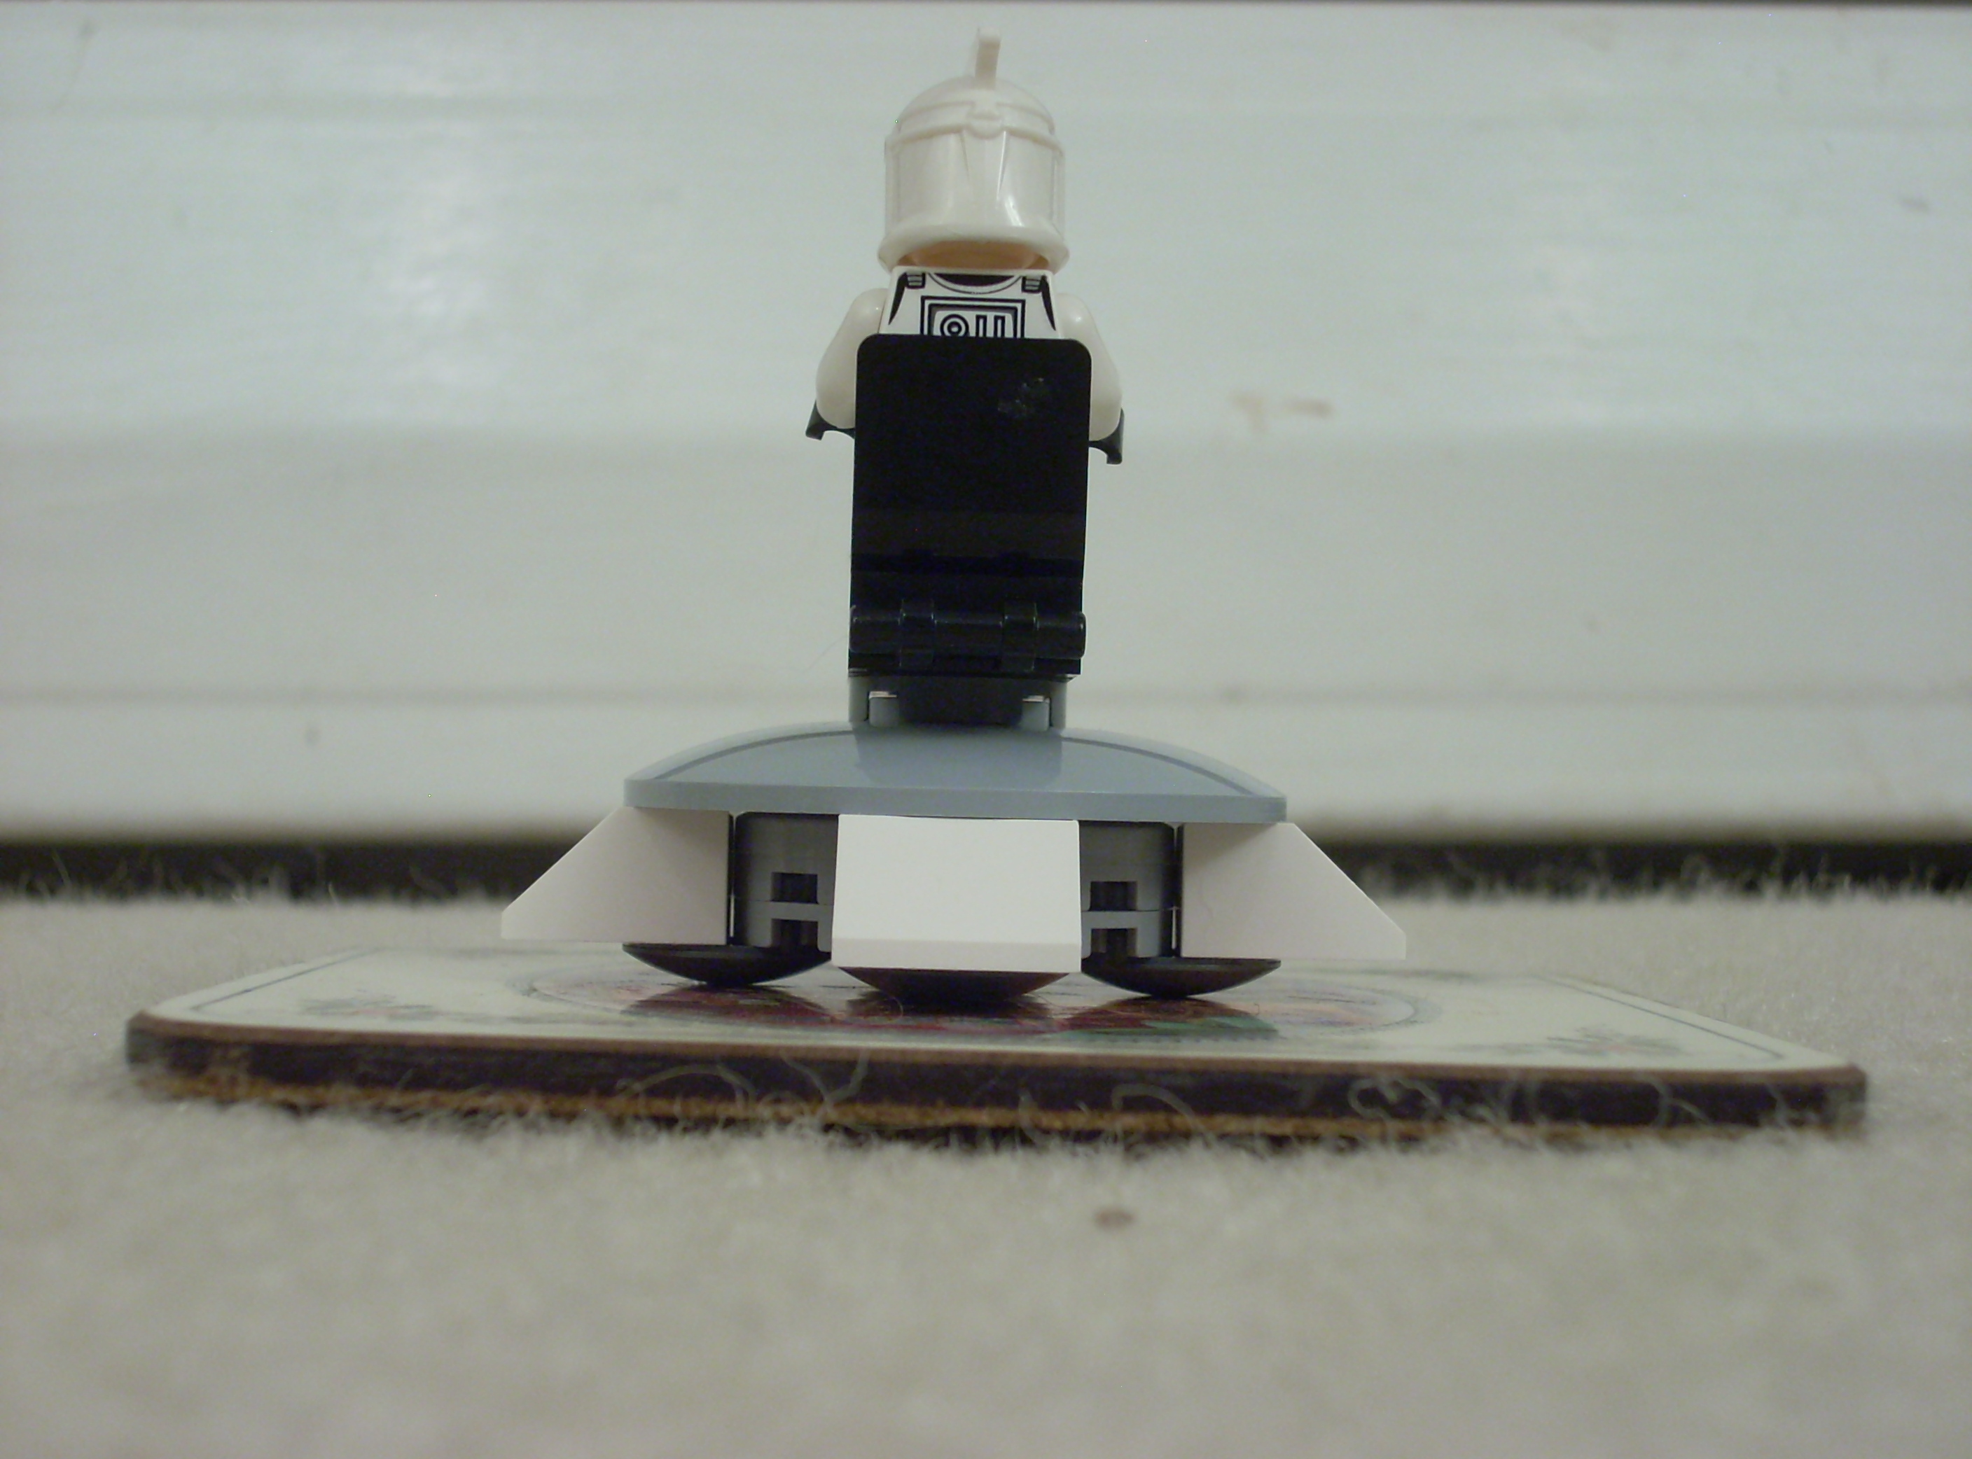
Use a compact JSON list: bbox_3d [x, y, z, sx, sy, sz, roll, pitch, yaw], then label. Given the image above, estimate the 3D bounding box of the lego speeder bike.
[{"bbox_3d":[-0.002,-0.016,0.266,0.064,0.070,0.065,1,-1,-1],"label":"lego speeder bike"}]

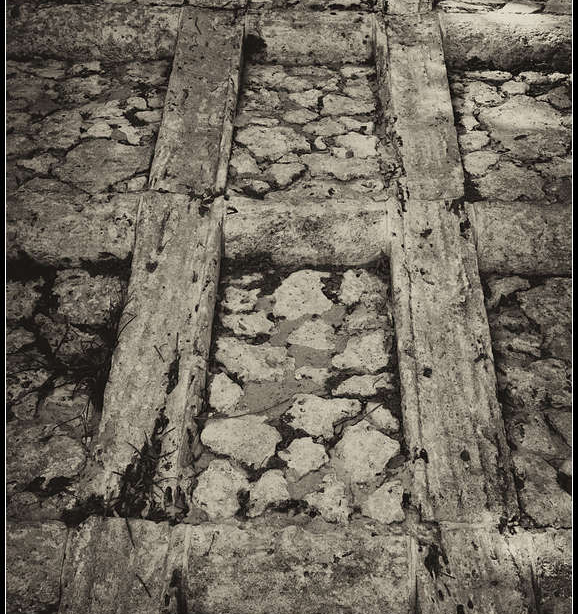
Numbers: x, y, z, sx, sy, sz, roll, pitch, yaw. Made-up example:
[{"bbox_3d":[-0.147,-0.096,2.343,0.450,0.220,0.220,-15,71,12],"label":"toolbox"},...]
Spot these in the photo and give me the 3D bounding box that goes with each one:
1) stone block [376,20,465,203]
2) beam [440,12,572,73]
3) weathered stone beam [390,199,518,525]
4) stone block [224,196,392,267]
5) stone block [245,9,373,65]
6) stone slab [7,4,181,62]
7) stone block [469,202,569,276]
[{"bbox_3d":[0.395,-0.606,2.619,0.210,0.120,0.927,2,50,-1],"label":"stone block"},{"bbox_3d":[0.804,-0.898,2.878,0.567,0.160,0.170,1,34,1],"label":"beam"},{"bbox_3d":[0.362,0.112,1.967,0.198,0.140,0.920,2,50,0],"label":"weathered stone beam"},{"bbox_3d":[0.044,-0.189,2.237,0.448,0.150,0.160,1,34,1],"label":"stone block"},{"bbox_3d":[0.066,-0.900,2.836,0.432,0.140,0.170,2,37,-1],"label":"stone block"},{"bbox_3d":[-0.692,-0.900,2.803,0.660,0.140,0.170,2,37,-1],"label":"stone slab"},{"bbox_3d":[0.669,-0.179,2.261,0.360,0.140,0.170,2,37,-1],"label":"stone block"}]

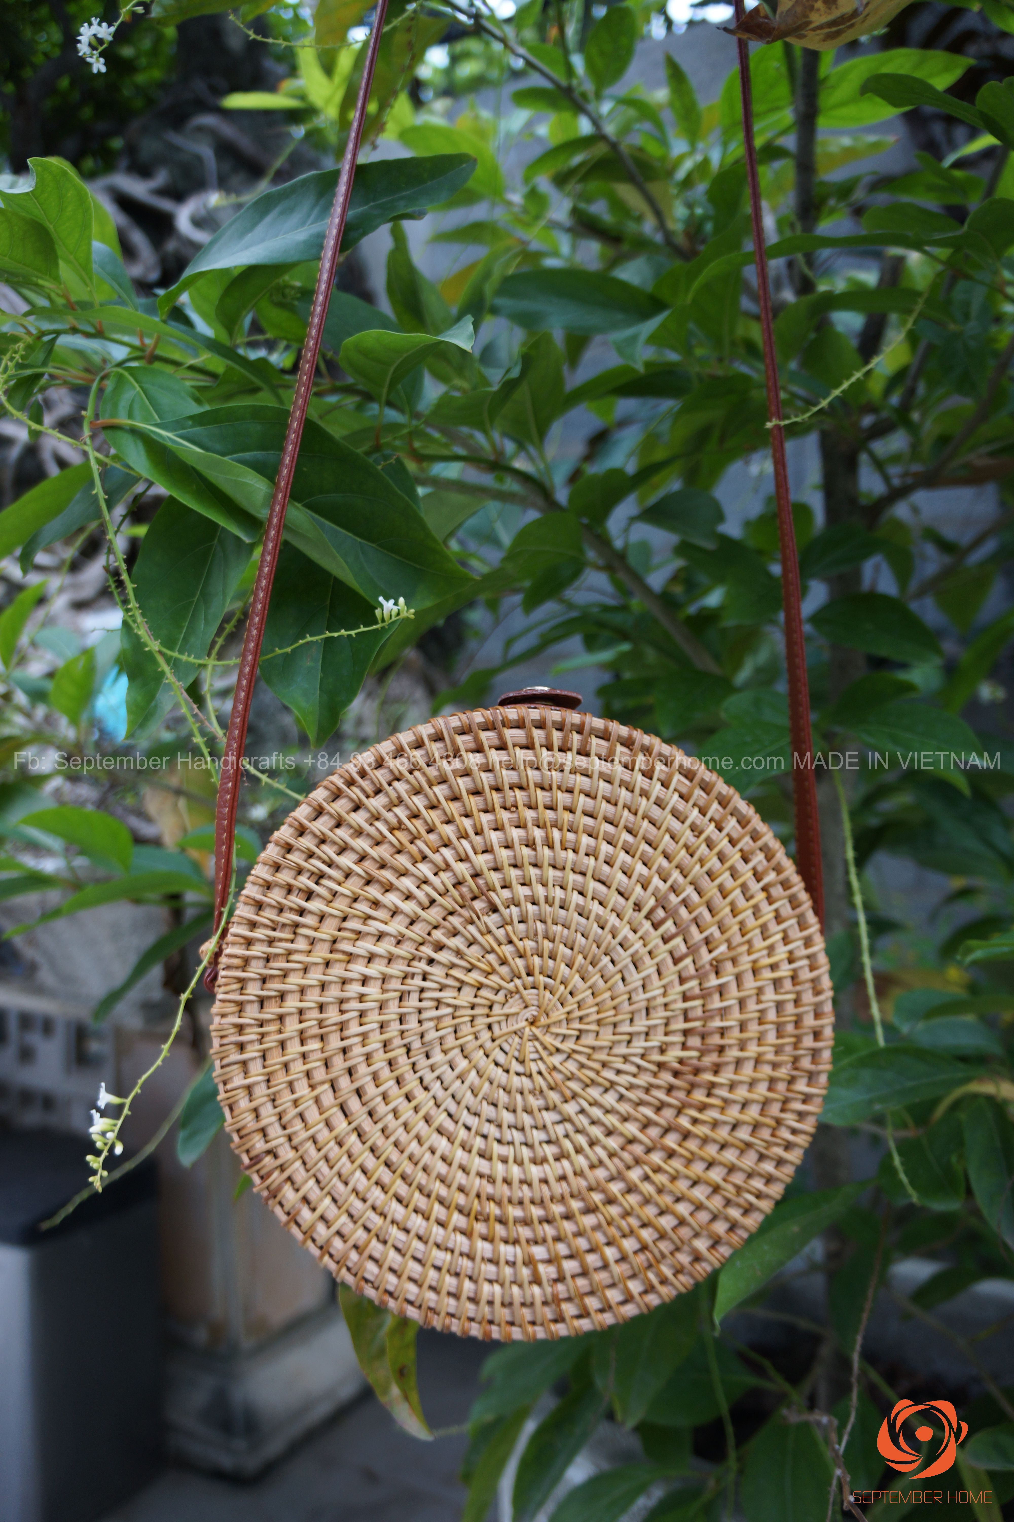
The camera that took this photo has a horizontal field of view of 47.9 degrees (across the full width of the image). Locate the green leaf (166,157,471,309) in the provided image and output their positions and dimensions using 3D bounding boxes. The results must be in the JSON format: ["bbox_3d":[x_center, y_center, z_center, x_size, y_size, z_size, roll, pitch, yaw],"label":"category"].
[{"bbox_3d":[-0.082,-0.233,0.500,0.137,0.039,0.025,-24,-19,-13],"label":"green leaf"}]

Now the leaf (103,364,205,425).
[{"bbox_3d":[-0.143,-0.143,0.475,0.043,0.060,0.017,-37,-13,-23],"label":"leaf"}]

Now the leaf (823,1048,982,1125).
[{"bbox_3d":[0.211,0.177,0.620,0.095,0.018,0.042,-15,42,-9],"label":"leaf"}]

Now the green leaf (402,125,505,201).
[{"bbox_3d":[-0.045,-0.487,0.930,0.085,0.045,0.028,33,-7,3],"label":"green leaf"}]

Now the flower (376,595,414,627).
[{"bbox_3d":[-0.043,-0.058,0.440,0.014,0.011,0.010,0,3,0],"label":"flower"}]

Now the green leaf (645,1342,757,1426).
[{"bbox_3d":[0.125,0.420,0.770,0.090,0.056,0.018,-13,-36,-12],"label":"green leaf"}]

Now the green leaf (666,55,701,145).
[{"bbox_3d":[0.114,-0.428,0.740,0.011,0.060,0.023,-9,15,38],"label":"green leaf"}]

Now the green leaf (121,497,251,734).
[{"bbox_3d":[-0.132,-0.060,0.470,0.041,0.096,0.022,23,-11,-4],"label":"green leaf"}]

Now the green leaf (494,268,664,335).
[{"bbox_3d":[0.049,-0.313,0.780,0.120,0.049,0.025,5,-27,4],"label":"green leaf"}]

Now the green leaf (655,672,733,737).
[{"bbox_3d":[0.131,-0.040,0.800,0.055,0.038,0.025,-23,-24,-5],"label":"green leaf"}]

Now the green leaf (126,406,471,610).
[{"bbox_3d":[-0.086,-0.105,0.470,0.152,0.062,0.026,24,-36,0],"label":"green leaf"}]

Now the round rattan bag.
[{"bbox_3d":[0.004,0.083,0.407,0.203,0.206,0.080,1,-5,-4],"label":"round rattan bag"}]

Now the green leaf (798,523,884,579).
[{"bbox_3d":[0.229,-0.143,0.780,0.074,0.016,0.042,-21,46,-9],"label":"green leaf"}]

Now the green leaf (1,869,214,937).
[{"bbox_3d":[-0.250,0.088,0.720,0.142,0.025,0.042,-17,18,-13],"label":"green leaf"}]

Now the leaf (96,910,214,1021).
[{"bbox_3d":[-0.222,0.129,0.720,0.112,0.020,0.035,-45,29,-15],"label":"leaf"}]

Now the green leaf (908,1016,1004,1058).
[{"bbox_3d":[0.354,0.216,0.900,0.079,0.025,0.039,-1,47,9],"label":"green leaf"}]

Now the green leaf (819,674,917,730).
[{"bbox_3d":[0.262,-0.042,0.820,0.068,0.038,0.025,-21,-25,-1],"label":"green leaf"}]

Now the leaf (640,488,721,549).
[{"bbox_3d":[0.124,-0.174,0.820,0.065,0.041,0.022,9,-19,8],"label":"leaf"}]

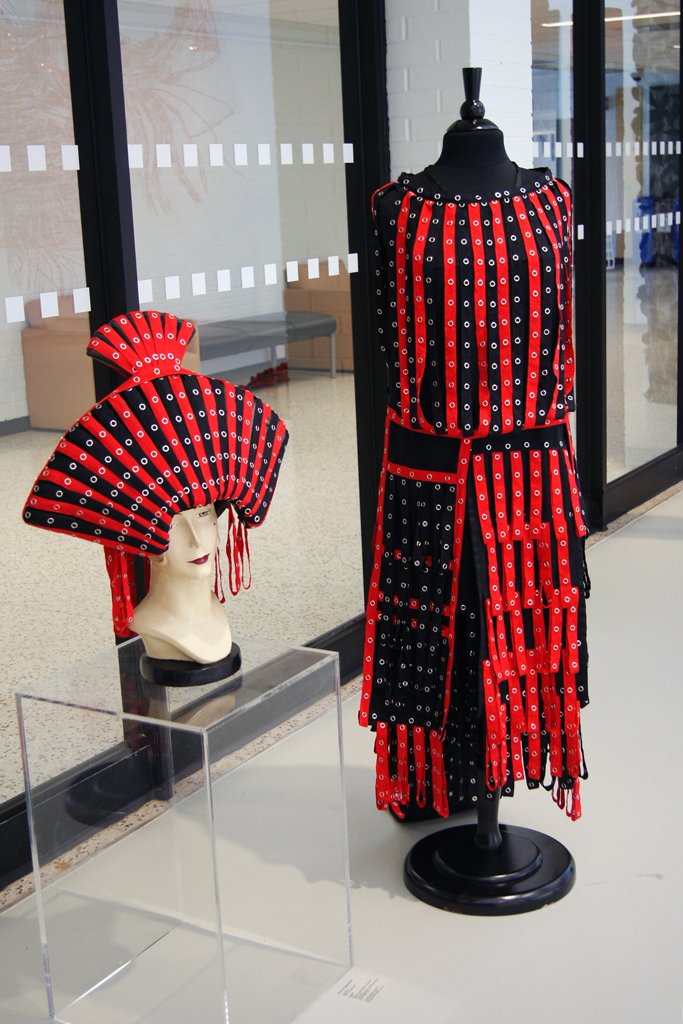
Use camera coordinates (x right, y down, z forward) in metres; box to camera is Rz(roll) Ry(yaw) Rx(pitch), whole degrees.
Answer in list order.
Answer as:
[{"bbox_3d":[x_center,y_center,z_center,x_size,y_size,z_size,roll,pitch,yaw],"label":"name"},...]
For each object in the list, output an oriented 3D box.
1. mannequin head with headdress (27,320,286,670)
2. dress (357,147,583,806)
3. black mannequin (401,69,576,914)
[{"bbox_3d":[-0.305,-0.068,2.271,0.530,0.570,0.260,-16,19,-41],"label":"mannequin head with headdress"},{"bbox_3d":[0.268,-0.004,2.668,0.460,1.370,0.340,-4,14,-4],"label":"dress"},{"bbox_3d":[0.293,-0.021,2.667,0.400,1.710,0.385,-4,14,-4],"label":"black mannequin"}]

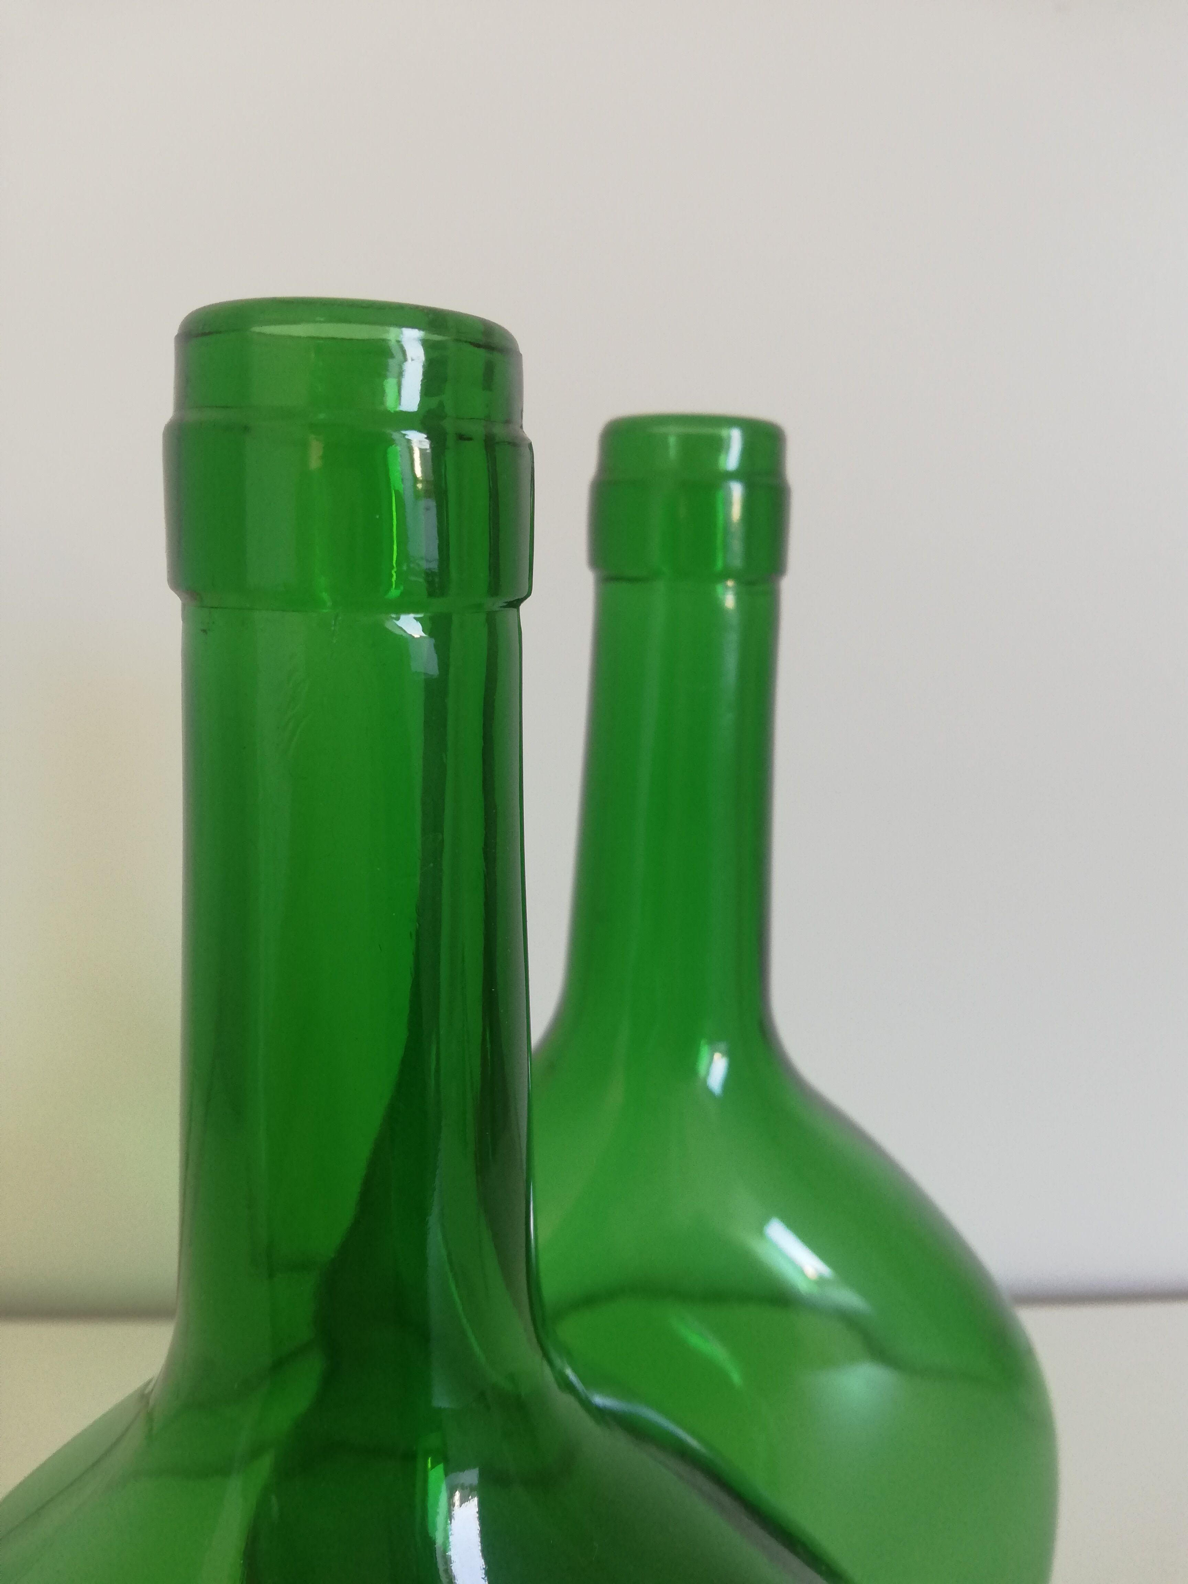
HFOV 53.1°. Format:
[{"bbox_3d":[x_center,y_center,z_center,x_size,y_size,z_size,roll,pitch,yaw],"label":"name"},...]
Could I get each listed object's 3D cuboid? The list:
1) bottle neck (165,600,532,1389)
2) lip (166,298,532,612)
[{"bbox_3d":[-0.021,0.015,0.106,0.033,0.063,0.033,2,12,0],"label":"bottle neck"},{"bbox_3d":[-0.020,-0.027,0.097,0.029,0.021,0.029,2,12,0],"label":"lip"}]

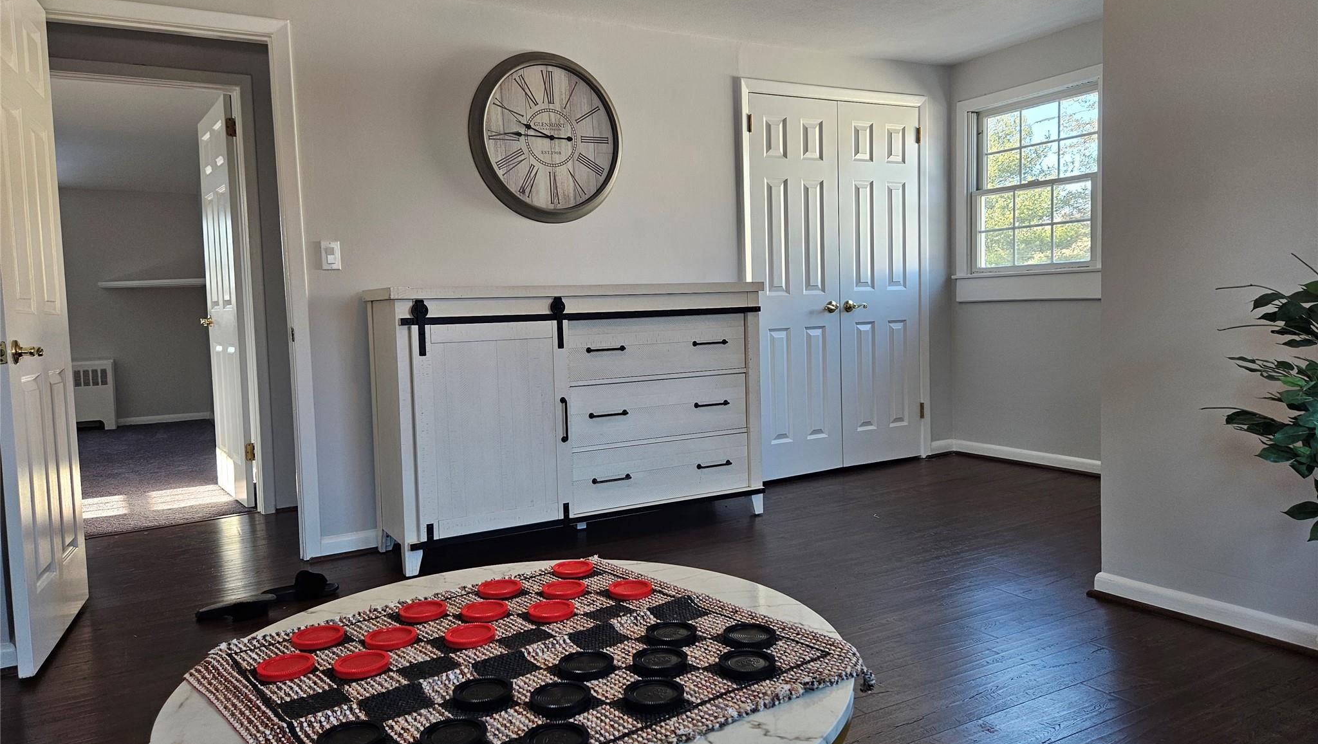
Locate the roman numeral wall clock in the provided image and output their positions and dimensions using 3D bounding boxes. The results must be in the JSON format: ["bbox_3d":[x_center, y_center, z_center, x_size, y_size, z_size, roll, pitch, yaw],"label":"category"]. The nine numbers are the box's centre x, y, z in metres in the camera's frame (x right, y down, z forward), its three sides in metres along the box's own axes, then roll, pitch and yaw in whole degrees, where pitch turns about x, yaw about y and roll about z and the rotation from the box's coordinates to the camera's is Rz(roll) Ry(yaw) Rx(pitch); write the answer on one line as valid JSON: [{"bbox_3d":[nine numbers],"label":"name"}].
[{"bbox_3d":[-0.487,-1.056,3.956,0.757,0.757,0.070,-4,5,-29],"label":"roman numeral wall clock"}]

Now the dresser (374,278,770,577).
[{"bbox_3d":[-0.344,0.165,3.788,1.659,1.059,0.495,-4,5,-29],"label":"dresser"}]

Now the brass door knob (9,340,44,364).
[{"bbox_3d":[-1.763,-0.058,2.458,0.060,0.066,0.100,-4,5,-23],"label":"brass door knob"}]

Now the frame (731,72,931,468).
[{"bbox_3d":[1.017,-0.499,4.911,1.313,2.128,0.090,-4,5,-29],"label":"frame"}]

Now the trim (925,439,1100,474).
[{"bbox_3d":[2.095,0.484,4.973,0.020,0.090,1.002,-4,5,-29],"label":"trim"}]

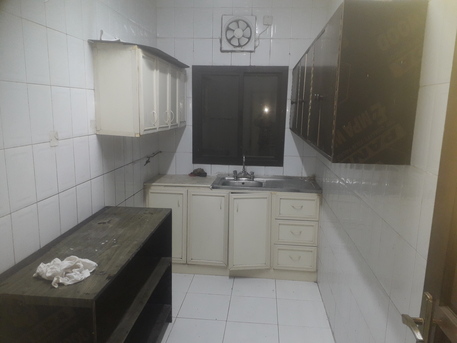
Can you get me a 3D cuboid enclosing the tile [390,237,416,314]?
[{"bbox_3d":[0.714,0.426,1.454,0.012,0.303,0.200,2,10,5],"label":"tile"}]

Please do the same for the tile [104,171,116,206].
[{"bbox_3d":[-0.918,0.155,2.764,0.015,0.300,0.200,2,10,5],"label":"tile"}]

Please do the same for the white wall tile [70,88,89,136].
[{"bbox_3d":[-0.946,-0.370,2.268,0.015,0.300,0.200,2,10,5],"label":"white wall tile"}]

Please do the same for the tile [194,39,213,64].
[{"bbox_3d":[-0.264,-1.233,3.733,0.200,0.300,0.010,2,10,6],"label":"tile"}]

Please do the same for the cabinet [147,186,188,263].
[{"bbox_3d":[-0.589,0.506,3.818,0.415,0.795,0.500,2,10,6],"label":"cabinet"}]

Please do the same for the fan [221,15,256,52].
[{"bbox_3d":[0.113,-1.410,3.659,0.350,0.350,0.090,2,10,5],"label":"fan"}]

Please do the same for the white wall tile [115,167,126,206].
[{"bbox_3d":[-0.903,0.120,2.965,0.012,0.303,0.200,2,10,5],"label":"white wall tile"}]

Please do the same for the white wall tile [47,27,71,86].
[{"bbox_3d":[-0.963,-0.634,2.020,0.012,0.303,0.200,2,10,5],"label":"white wall tile"}]

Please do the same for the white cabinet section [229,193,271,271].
[{"bbox_3d":[0.237,0.553,3.665,0.423,0.761,0.490,2,10,5],"label":"white cabinet section"}]

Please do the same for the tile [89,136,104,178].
[{"bbox_3d":[-0.932,-0.107,2.516,0.015,0.300,0.200,2,10,5],"label":"tile"}]

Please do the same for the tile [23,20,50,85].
[{"bbox_3d":[-0.982,-0.599,1.824,0.012,0.303,0.200,2,10,5],"label":"tile"}]

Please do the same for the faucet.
[{"bbox_3d":[0.163,-0.026,3.670,0.220,0.276,0.190,2,10,5],"label":"faucet"}]

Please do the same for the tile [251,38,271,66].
[{"bbox_3d":[0.333,-1.226,3.707,0.200,0.288,0.012,2,10,5],"label":"tile"}]

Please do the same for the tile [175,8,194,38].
[{"bbox_3d":[-0.457,-1.547,3.728,0.200,0.303,0.012,2,10,5],"label":"tile"}]

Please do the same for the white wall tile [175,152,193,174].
[{"bbox_3d":[-0.487,-0.060,3.966,0.200,0.300,0.010,2,10,6],"label":"white wall tile"}]

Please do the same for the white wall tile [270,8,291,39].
[{"bbox_3d":[0.538,-1.498,3.601,0.200,0.300,0.010,2,10,6],"label":"white wall tile"}]

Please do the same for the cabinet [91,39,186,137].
[{"bbox_3d":[-0.677,-0.668,3.104,0.320,0.615,1.445,2,10,6],"label":"cabinet"}]

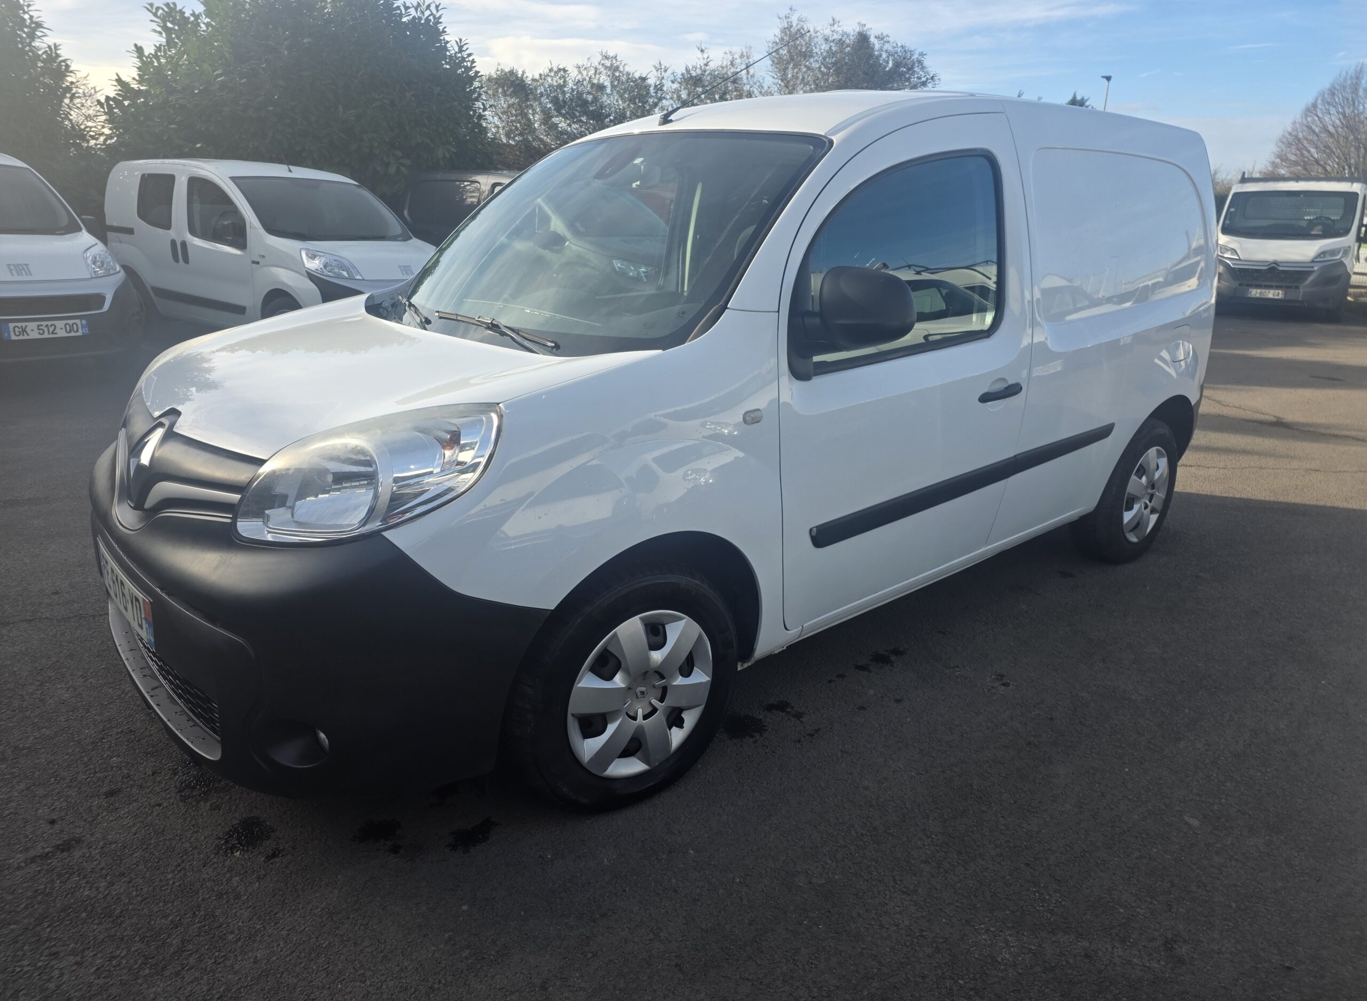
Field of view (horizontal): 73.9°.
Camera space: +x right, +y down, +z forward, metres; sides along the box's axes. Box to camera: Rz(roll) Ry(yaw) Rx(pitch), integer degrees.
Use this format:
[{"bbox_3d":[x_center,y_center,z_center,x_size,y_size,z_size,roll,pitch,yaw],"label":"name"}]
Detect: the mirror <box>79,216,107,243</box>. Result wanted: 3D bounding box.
[{"bbox_3d":[-5.042,-2.313,7.761,0.140,0.240,0.220,14,21,36],"label":"mirror"}]

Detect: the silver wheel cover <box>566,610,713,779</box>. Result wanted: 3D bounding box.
[{"bbox_3d":[-0.097,0.448,2.104,0.406,0.406,0.050,-12,22,-38],"label":"silver wheel cover"}]

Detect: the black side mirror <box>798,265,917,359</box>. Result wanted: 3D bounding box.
[{"bbox_3d":[0.399,-0.445,2.105,0.160,0.200,0.260,-13,22,-39],"label":"black side mirror"}]

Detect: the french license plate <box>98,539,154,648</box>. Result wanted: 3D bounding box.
[{"bbox_3d":[-1.288,0.203,2.083,0.015,0.110,0.520,-13,22,-39],"label":"french license plate"}]

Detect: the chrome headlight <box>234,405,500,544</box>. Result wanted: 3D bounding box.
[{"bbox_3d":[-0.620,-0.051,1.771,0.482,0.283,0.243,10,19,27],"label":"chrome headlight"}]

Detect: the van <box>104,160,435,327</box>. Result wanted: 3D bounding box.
[{"bbox_3d":[-3.817,-2.327,8.864,3.930,1.720,1.720,13,20,33],"label":"van"}]

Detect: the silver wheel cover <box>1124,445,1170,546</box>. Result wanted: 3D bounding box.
[{"bbox_3d":[1.936,-0.024,3.813,0.406,0.406,0.050,-13,22,-39],"label":"silver wheel cover"}]

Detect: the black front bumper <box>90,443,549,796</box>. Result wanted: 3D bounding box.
[{"bbox_3d":[-1.079,0.178,2.271,0.630,0.620,1.780,-13,22,-39],"label":"black front bumper"}]

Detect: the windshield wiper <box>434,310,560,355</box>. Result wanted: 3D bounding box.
[{"bbox_3d":[-0.509,-0.447,2.401,0.090,0.070,0.600,-13,22,-39],"label":"windshield wiper"}]

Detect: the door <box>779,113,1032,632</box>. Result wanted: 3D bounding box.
[{"bbox_3d":[0.593,-0.409,2.491,1.120,1.320,0.220,-13,22,-39],"label":"door"}]

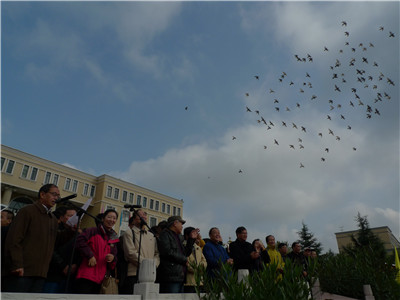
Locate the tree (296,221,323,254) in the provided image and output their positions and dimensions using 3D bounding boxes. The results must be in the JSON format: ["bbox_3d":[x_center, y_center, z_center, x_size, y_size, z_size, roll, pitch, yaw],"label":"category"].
[{"bbox_3d":[6.690,6.950,16.800,3.100,5.400,3.100,0,-27,0],"label":"tree"}]

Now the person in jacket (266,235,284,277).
[{"bbox_3d":[1.500,2.550,5.470,0.400,1.700,0.560,-21,-34,35],"label":"person in jacket"}]

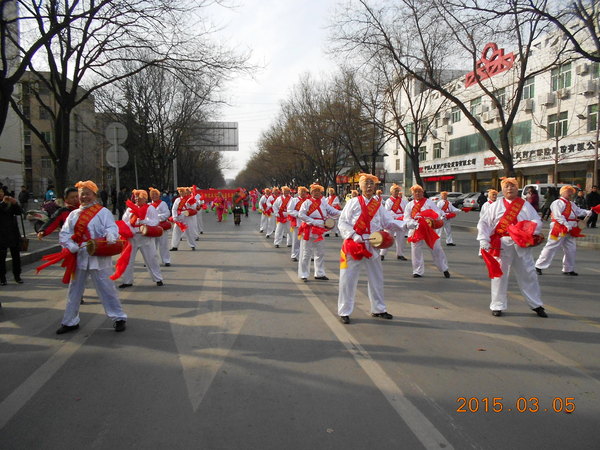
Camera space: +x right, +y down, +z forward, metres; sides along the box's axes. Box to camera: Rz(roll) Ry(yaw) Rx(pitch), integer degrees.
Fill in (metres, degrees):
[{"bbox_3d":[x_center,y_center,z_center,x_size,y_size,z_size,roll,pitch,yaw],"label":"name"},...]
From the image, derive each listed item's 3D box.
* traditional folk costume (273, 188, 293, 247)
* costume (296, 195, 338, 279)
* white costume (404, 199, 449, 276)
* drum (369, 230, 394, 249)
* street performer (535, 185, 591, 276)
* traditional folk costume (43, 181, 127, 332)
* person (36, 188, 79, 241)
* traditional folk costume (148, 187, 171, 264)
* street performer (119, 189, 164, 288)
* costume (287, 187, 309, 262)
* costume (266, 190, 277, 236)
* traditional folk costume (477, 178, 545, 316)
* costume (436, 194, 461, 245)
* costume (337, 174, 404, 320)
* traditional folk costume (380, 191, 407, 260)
[{"bbox_3d":[-0.472,-0.225,12.700,0.560,1.719,0.450,-2,4,-17],"label":"traditional folk costume"},{"bbox_3d":[0.331,0.226,7.850,0.700,1.428,0.450,-1,4,-14],"label":"costume"},{"bbox_3d":[2.354,0.192,8.386,0.800,1.410,0.550,1,4,12],"label":"white costume"},{"bbox_3d":[0.945,0.168,5.226,0.210,0.210,0.310,3,5,38],"label":"drum"},{"bbox_3d":[4.943,0.080,8.478,0.950,1.680,0.570,-1,4,-9],"label":"street performer"},{"bbox_3d":[-2.415,0.331,5.067,0.880,1.670,0.570,-1,4,-14],"label":"traditional folk costume"},{"bbox_3d":[-3.264,0.273,6.300,0.800,1.594,0.500,-2,4,-17],"label":"person"},{"bbox_3d":[-2.953,0.032,9.427,0.620,1.640,0.500,0,4,3],"label":"traditional folk costume"},{"bbox_3d":[-2.649,0.204,7.534,0.720,1.570,0.550,0,4,-3],"label":"street performer"},{"bbox_3d":[-0.011,-0.023,10.200,0.580,1.675,0.450,-2,4,-17],"label":"costume"},{"bbox_3d":[-0.964,-0.455,16.100,0.530,1.733,0.450,-2,4,-17],"label":"costume"},{"bbox_3d":[2.674,0.263,5.734,0.800,1.710,0.550,1,4,14],"label":"traditional folk costume"},{"bbox_3d":[4.397,-0.089,13.300,0.700,1.357,0.420,-1,4,-11],"label":"costume"},{"bbox_3d":[0.838,0.269,5.280,0.800,1.722,0.500,-1,4,-10],"label":"costume"},{"bbox_3d":[2.095,0.050,10.100,0.620,1.445,0.450,-1,4,-11],"label":"traditional folk costume"}]

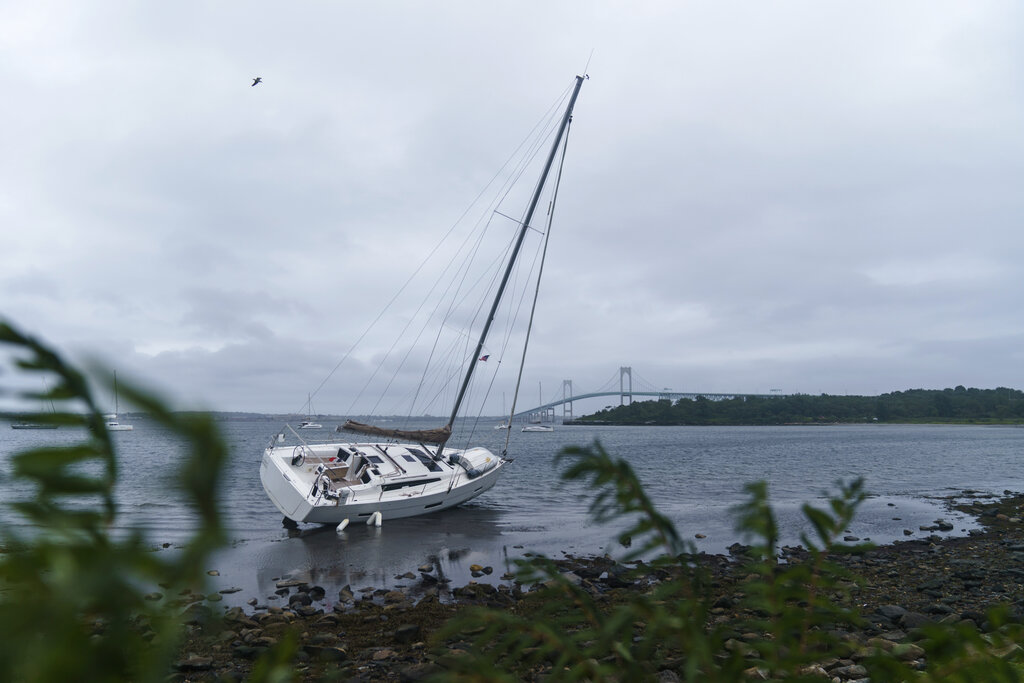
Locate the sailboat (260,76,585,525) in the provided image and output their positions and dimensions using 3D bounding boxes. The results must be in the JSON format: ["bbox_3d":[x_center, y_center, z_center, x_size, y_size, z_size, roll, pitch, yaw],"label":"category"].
[{"bbox_3d":[-1.186,-1.400,27.040,4.050,18.928,11.950,31,15,39],"label":"sailboat"}]

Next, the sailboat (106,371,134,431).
[{"bbox_3d":[-129.747,19.584,223.091,12.000,19.900,6.400,3,-7,-24],"label":"sailboat"}]

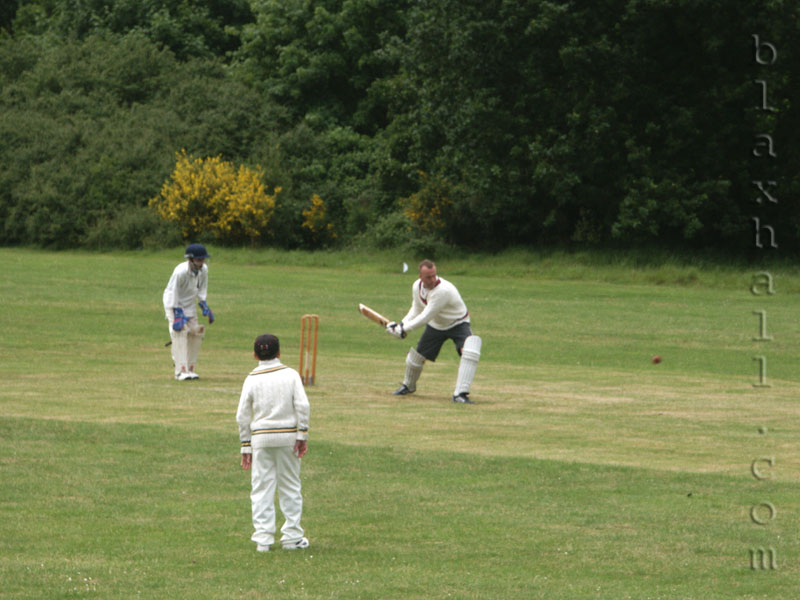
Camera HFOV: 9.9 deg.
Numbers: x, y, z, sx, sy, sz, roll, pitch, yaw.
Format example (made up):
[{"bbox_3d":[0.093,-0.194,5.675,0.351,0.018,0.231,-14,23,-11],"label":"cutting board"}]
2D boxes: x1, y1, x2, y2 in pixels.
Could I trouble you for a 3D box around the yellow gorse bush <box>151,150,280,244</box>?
[{"bbox_3d":[-3.510,-1.941,87.500,2.450,1.800,1.900,0,3,0],"label":"yellow gorse bush"}]

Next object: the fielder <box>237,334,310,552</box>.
[{"bbox_3d":[-0.847,1.028,30.800,0.490,1.260,0.300,0,3,6],"label":"fielder"}]

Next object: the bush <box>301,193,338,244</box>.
[{"bbox_3d":[-1.532,-1.541,87.500,0.720,1.000,0.650,0,3,0],"label":"bush"}]

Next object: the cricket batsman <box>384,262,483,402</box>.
[{"bbox_3d":[0.329,0.300,45.200,0.880,1.380,0.750,1,3,25],"label":"cricket batsman"}]

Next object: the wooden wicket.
[{"bbox_3d":[-0.943,0.510,47.400,0.229,0.720,0.040,-3,4,-44],"label":"wooden wicket"}]

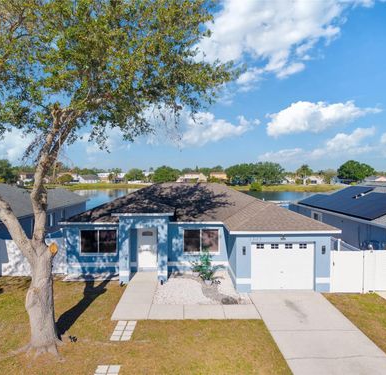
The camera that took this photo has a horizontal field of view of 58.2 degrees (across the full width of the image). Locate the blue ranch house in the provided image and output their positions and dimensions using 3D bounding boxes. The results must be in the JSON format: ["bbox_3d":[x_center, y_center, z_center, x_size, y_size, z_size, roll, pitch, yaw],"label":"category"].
[{"bbox_3d":[-0.279,2.069,20.426,12.750,4.600,12.000,0,2,-2],"label":"blue ranch house"}]

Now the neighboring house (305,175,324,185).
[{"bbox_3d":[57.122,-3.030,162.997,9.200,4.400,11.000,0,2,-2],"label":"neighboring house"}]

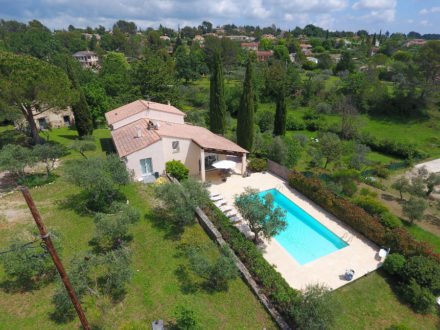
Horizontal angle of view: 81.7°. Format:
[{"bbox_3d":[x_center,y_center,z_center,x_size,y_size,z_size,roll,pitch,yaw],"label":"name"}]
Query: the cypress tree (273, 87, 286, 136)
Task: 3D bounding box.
[{"bbox_3d":[10.445,-9.039,43.695,2.130,8.910,2.130,0,27,0],"label":"cypress tree"}]

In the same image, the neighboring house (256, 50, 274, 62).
[{"bbox_3d":[25.417,-60.442,142.000,9.600,5.600,8.000,-1,26,0],"label":"neighboring house"}]

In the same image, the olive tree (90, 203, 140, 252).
[{"bbox_3d":[-8.223,5.117,20.358,3.650,3.950,3.650,0,27,0],"label":"olive tree"}]

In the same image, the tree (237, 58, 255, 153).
[{"bbox_3d":[4.063,-8.389,38.541,2.800,14.460,2.800,-1,26,0],"label":"tree"}]

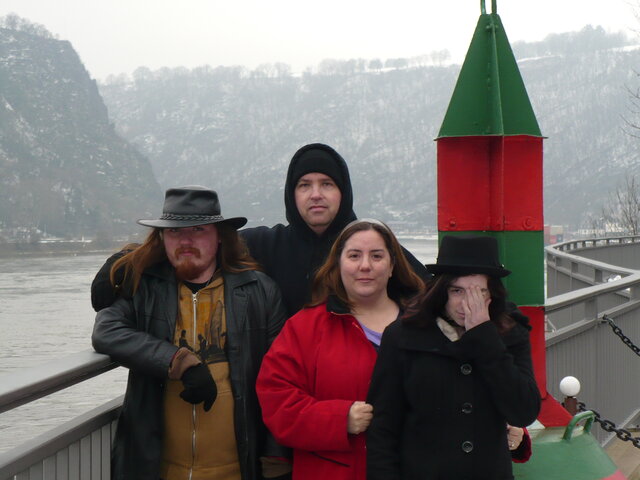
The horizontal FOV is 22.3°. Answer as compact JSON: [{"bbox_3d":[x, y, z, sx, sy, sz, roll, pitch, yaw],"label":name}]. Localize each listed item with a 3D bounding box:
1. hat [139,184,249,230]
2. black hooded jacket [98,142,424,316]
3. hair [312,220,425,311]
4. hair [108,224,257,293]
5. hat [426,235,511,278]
[{"bbox_3d":[-0.353,-0.093,4.500,0.298,0.120,0.330,-2,5,3],"label":"hat"},{"bbox_3d":[-0.139,0.147,4.750,1.060,0.820,0.420,0,1,0],"label":"black hooded jacket"},{"bbox_3d":[0.131,0.068,4.500,0.315,0.260,0.240,0,1,2],"label":"hair"},{"bbox_3d":[-0.376,0.040,4.520,0.410,0.225,0.250,0,1,2],"label":"hair"},{"bbox_3d":[0.403,0.045,4.420,0.228,0.115,0.265,5,3,5],"label":"hat"}]

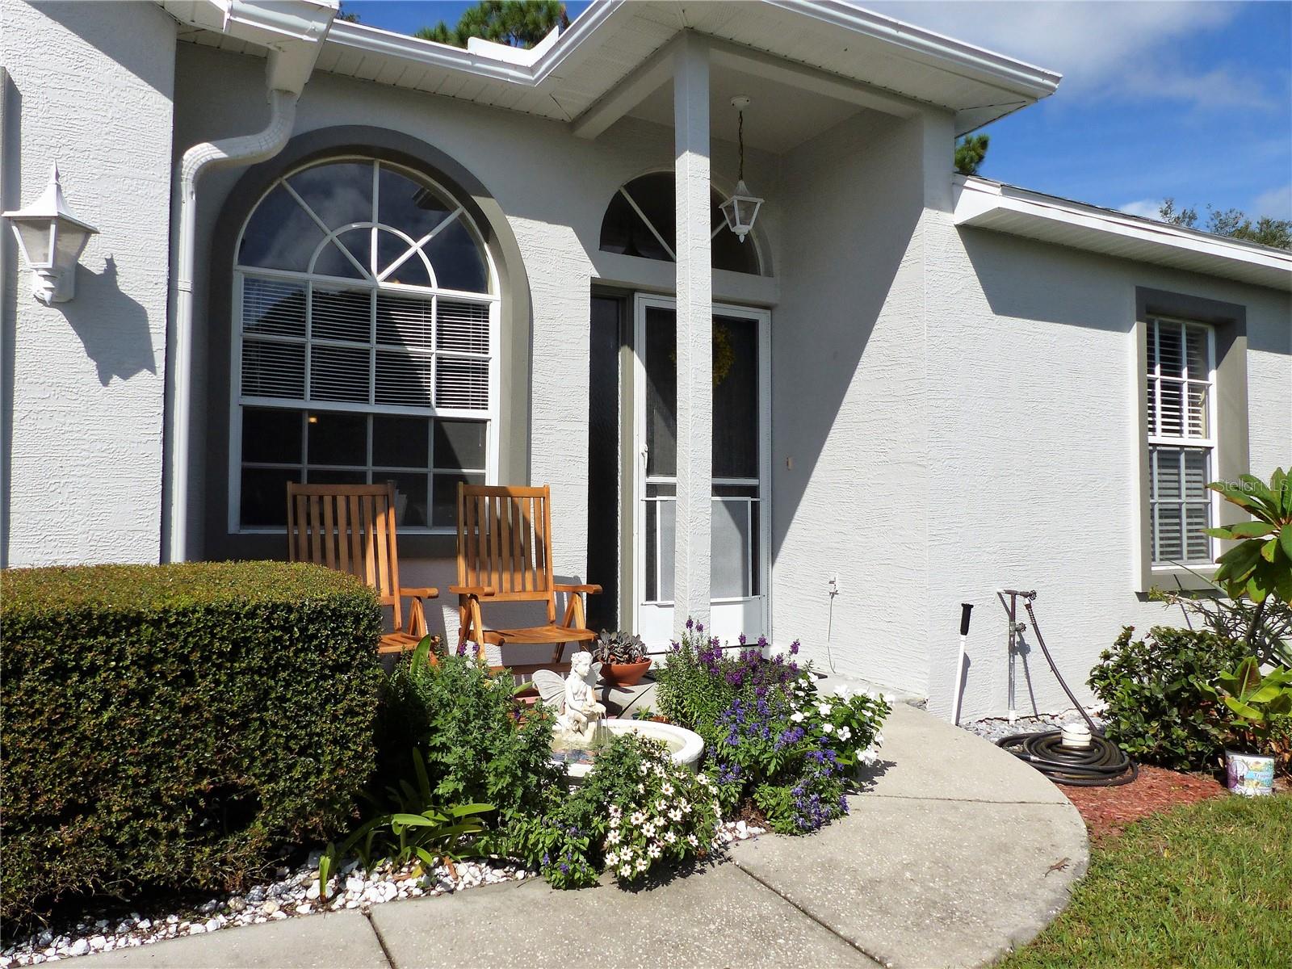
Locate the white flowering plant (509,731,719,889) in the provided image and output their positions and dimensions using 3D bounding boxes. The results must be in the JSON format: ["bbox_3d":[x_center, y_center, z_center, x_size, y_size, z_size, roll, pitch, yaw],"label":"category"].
[{"bbox_3d":[-0.091,0.857,2.600,0.560,0.350,0.480,0,-2,-2],"label":"white flowering plant"}]

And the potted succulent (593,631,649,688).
[{"bbox_3d":[-0.122,0.914,4.930,0.300,0.290,0.300,0,-2,0],"label":"potted succulent"}]

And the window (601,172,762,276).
[{"bbox_3d":[0.214,-1.573,5.530,1.140,0.550,0.080,1,-2,-28],"label":"window"}]

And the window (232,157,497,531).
[{"bbox_3d":[-1.368,-0.699,4.702,1.320,1.890,0.100,1,-2,-29],"label":"window"}]

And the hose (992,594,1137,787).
[{"bbox_3d":[1.810,0.872,4.202,0.590,0.620,1.150,0,-2,14],"label":"hose"}]

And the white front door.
[{"bbox_3d":[0.356,-0.055,5.595,0.956,2.080,0.070,1,-2,-28],"label":"white front door"}]

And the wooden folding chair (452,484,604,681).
[{"bbox_3d":[-0.559,0.518,4.326,0.570,1.040,0.640,1,-2,-28],"label":"wooden folding chair"}]

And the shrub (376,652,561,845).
[{"bbox_3d":[-0.570,0.786,2.970,0.570,0.510,0.500,1,-2,-11],"label":"shrub"}]

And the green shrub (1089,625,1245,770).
[{"bbox_3d":[2.450,0.953,4.370,0.720,0.600,0.660,1,-2,-29],"label":"green shrub"}]

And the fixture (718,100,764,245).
[{"bbox_3d":[0.520,-1.702,5.076,0.200,0.790,0.200,1,-2,-20],"label":"fixture"}]

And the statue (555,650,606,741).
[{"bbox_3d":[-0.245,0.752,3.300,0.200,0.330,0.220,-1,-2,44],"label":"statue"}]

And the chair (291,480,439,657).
[{"bbox_3d":[-1.234,0.505,3.933,0.590,1.050,0.780,1,-2,-29],"label":"chair"}]

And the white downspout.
[{"bbox_3d":[-1.395,-0.125,3.141,0.340,2.340,0.360,1,-2,-29],"label":"white downspout"}]

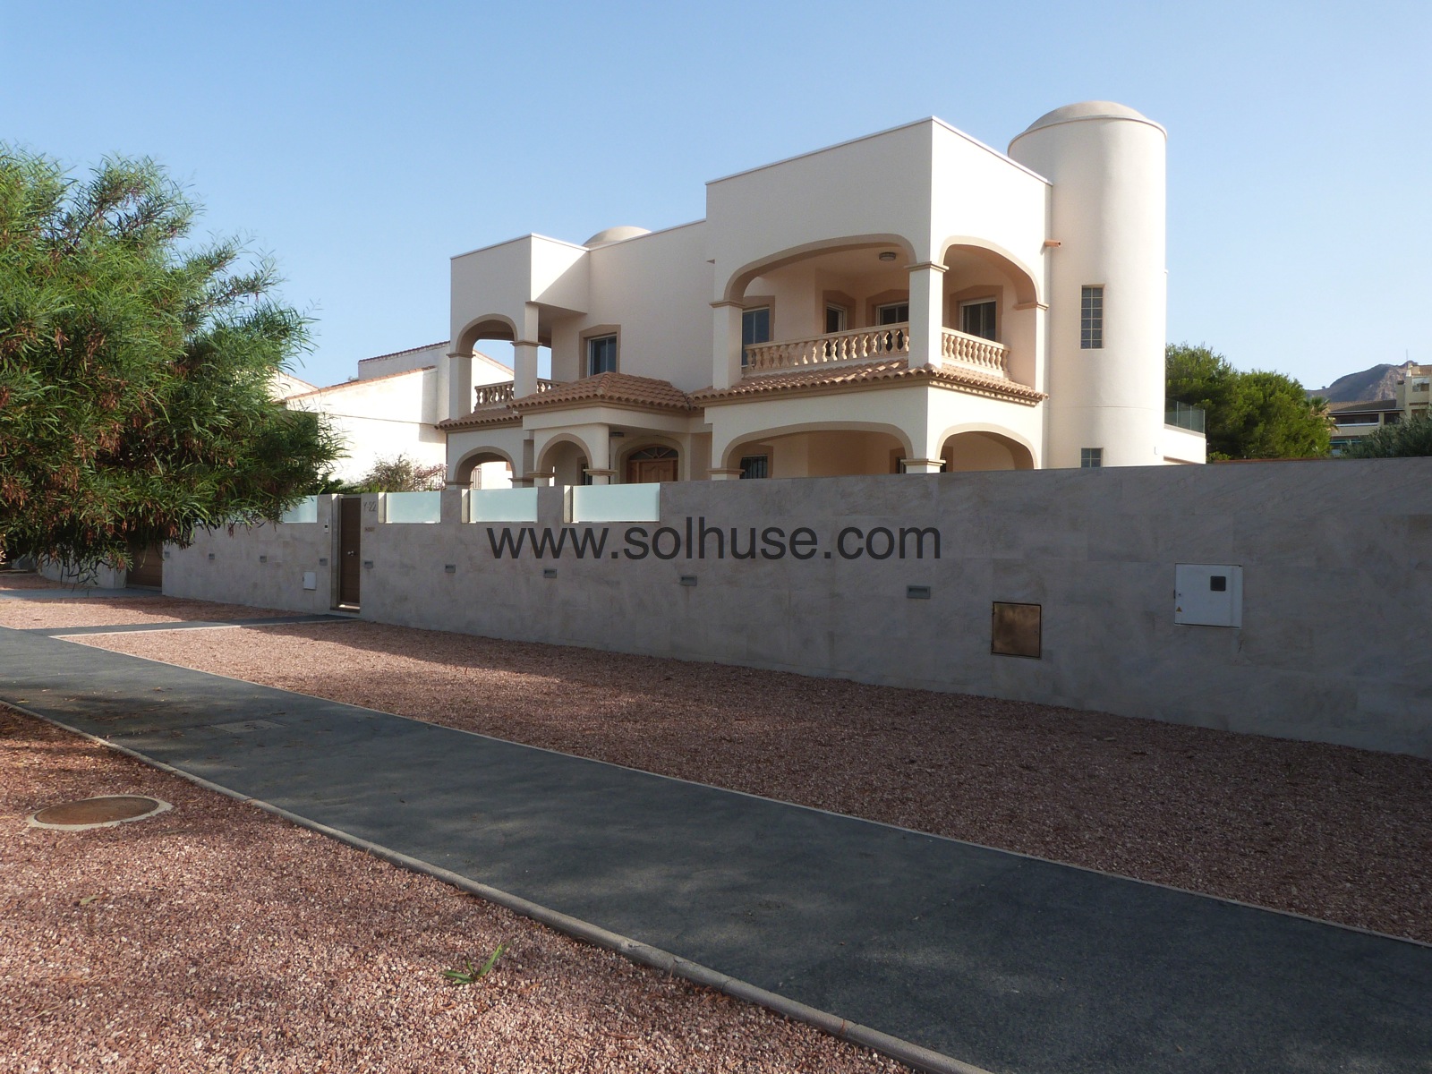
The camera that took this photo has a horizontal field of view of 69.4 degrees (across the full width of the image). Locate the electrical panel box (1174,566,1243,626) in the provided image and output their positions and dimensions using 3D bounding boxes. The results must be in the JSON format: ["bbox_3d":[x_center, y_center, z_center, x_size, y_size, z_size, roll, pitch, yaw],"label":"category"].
[{"bbox_3d":[4.173,0.496,8.726,0.536,0.521,0.160,1,1,44],"label":"electrical panel box"}]

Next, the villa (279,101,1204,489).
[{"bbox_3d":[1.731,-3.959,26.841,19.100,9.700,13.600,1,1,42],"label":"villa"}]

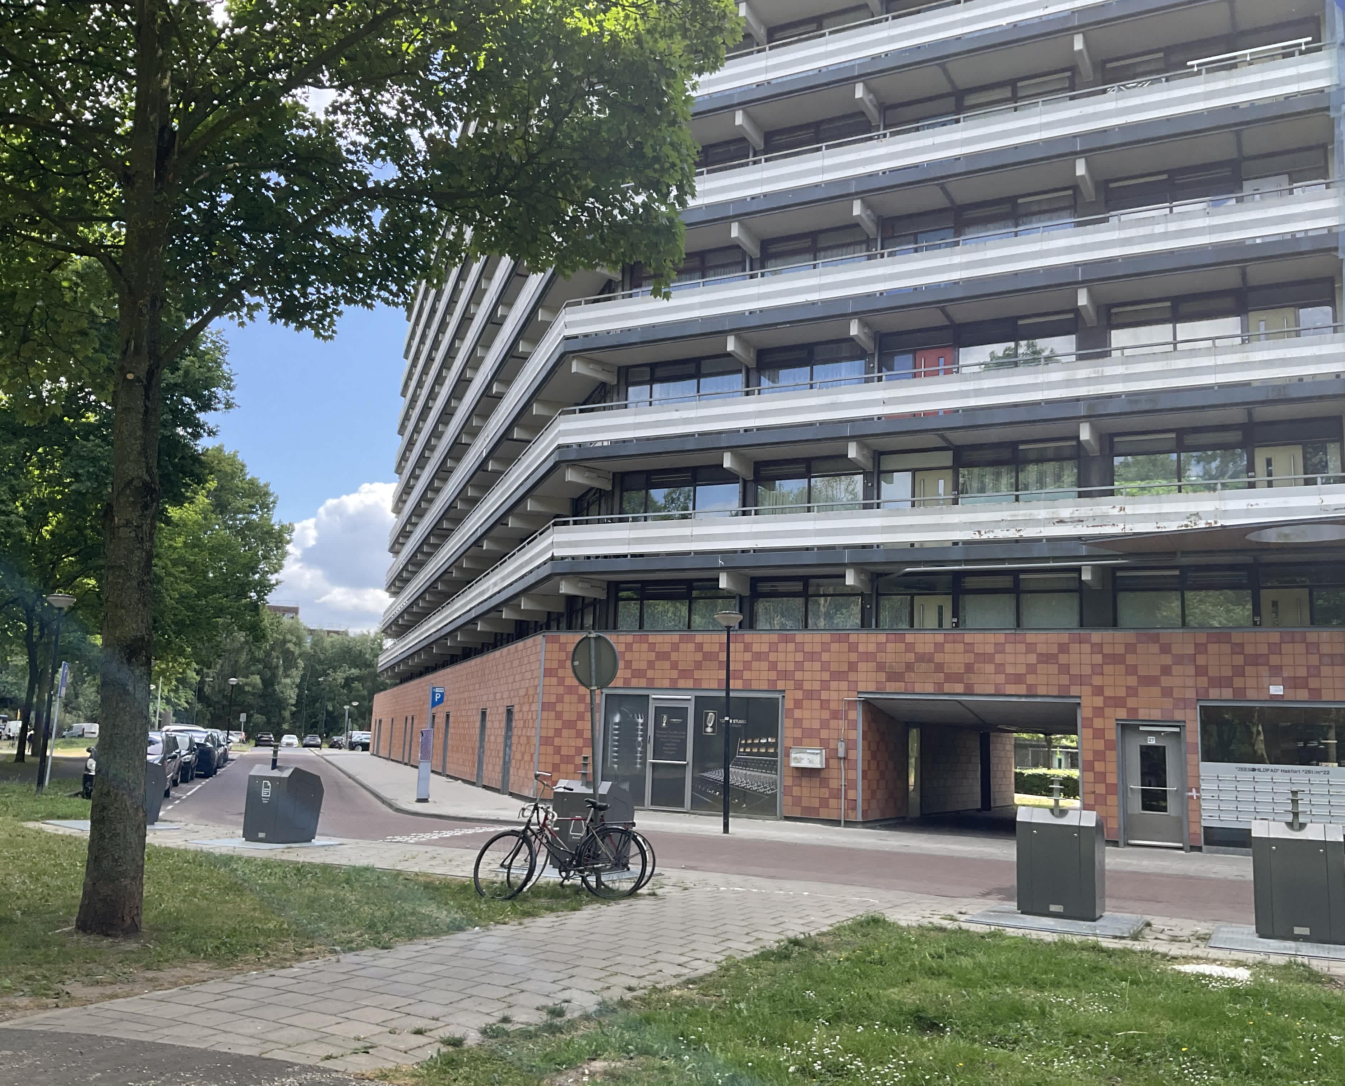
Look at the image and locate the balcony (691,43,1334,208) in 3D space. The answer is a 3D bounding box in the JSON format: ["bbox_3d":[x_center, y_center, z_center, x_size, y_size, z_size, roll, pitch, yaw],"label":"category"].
[{"bbox_3d":[6.063,-8.748,27.090,15.300,0.950,1.000,-3,-10,27],"label":"balcony"}]

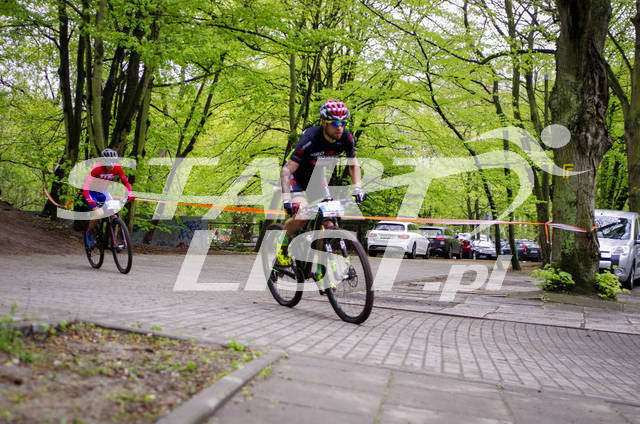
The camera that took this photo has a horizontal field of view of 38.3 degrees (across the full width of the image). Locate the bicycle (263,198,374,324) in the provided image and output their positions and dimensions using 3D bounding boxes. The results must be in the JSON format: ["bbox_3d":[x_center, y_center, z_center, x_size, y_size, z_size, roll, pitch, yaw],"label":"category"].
[{"bbox_3d":[-0.075,0.360,7.540,0.700,1.000,1.840,-9,6,-28],"label":"bicycle"}]

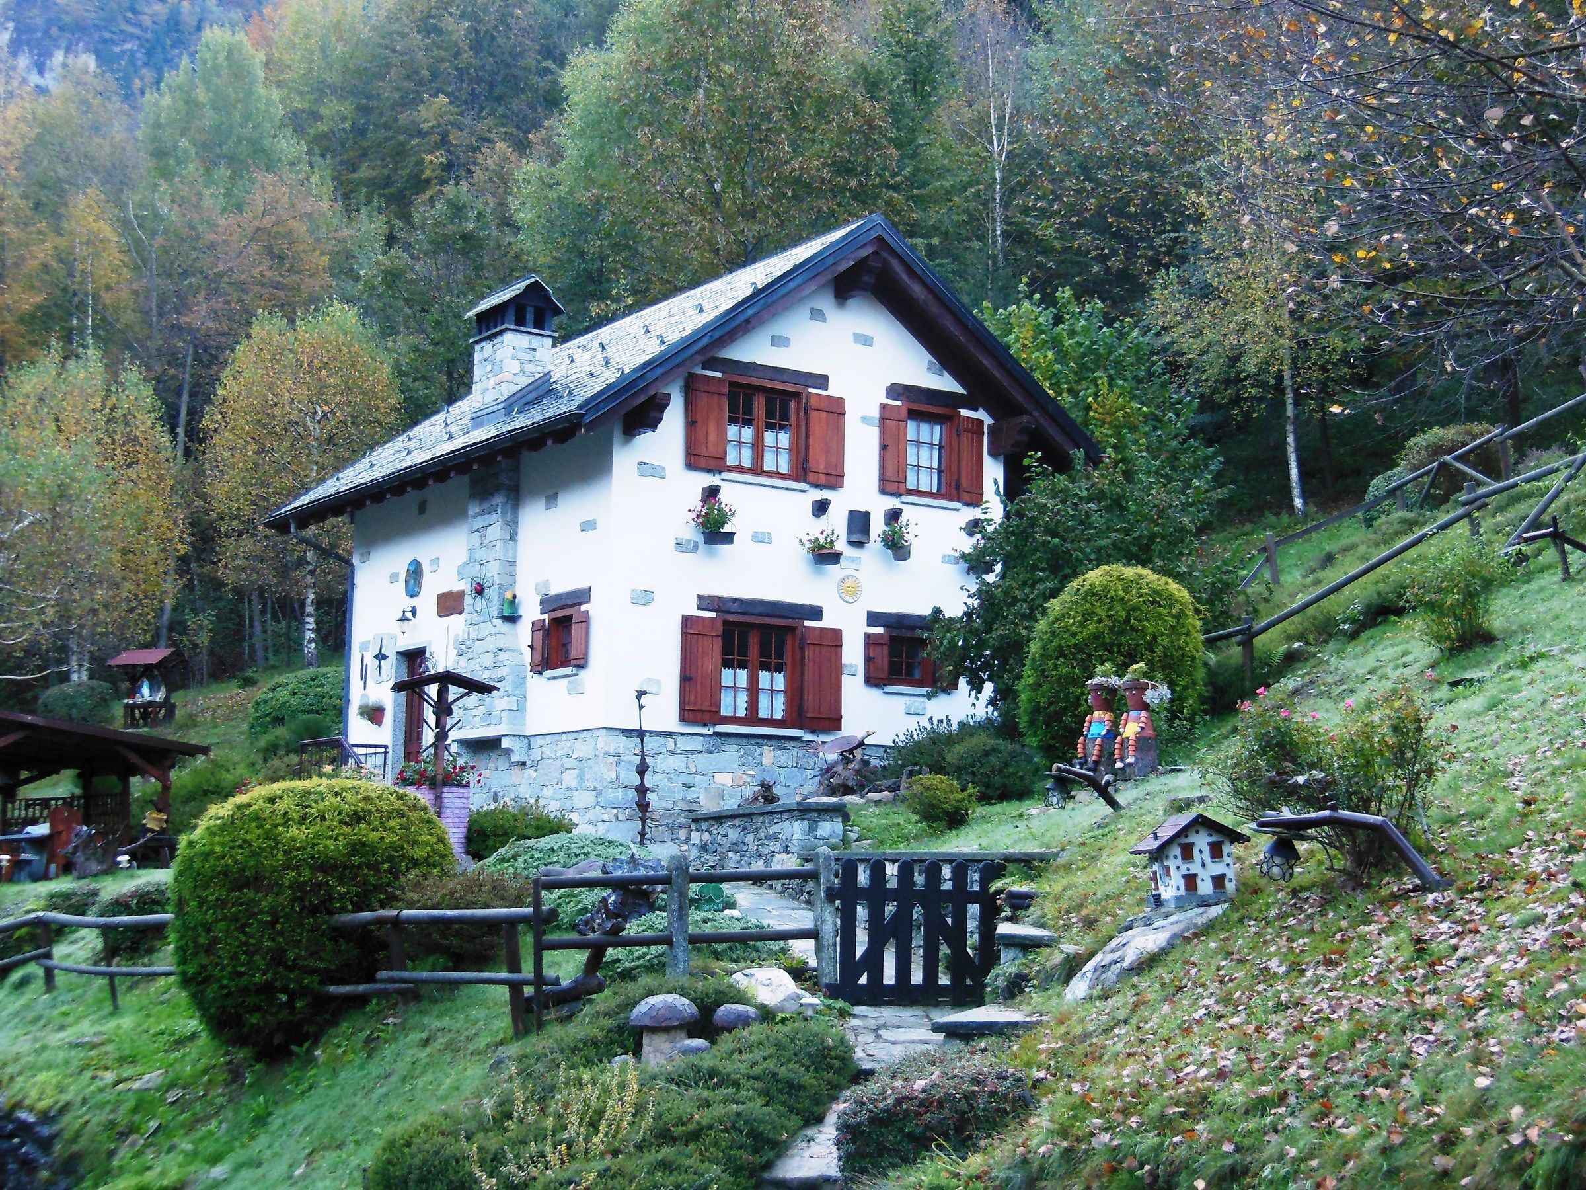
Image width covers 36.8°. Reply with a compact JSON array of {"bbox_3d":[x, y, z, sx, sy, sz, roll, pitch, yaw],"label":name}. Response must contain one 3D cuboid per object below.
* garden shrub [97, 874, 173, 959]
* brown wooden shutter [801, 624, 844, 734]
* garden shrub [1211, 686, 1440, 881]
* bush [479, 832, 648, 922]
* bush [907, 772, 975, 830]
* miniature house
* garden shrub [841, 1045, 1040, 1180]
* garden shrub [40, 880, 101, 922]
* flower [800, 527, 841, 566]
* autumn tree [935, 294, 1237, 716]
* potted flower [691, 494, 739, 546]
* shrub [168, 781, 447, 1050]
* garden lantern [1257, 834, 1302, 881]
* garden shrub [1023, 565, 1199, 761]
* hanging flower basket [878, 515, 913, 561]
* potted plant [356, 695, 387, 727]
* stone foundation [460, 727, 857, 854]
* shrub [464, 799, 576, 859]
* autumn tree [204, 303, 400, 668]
[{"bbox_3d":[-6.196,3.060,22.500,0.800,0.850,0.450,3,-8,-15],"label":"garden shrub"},{"bbox_3d":[0.338,1.015,29.083,0.560,1.228,0.050,6,-8,-32],"label":"brown wooden shutter"},{"bbox_3d":[2.795,0.988,12.500,1.200,1.050,1.100,1,-7,0],"label":"garden shrub"},{"bbox_3d":[-2.015,2.496,21.000,1.500,0.800,1.250,1,-8,-5],"label":"bush"},{"bbox_3d":[1.398,1.940,22.400,0.660,0.510,0.620,1,-7,0],"label":"bush"},{"bbox_3d":[2.132,1.429,12.750,0.540,0.490,0.370,-3,-7,-14],"label":"miniature house"},{"bbox_3d":[0.676,2.469,11.400,0.950,0.520,1.000,1,-7,0],"label":"garden shrub"},{"bbox_3d":[-7.428,3.154,24.500,0.650,0.500,0.600,1,-7,0],"label":"garden shrub"},{"bbox_3d":[0.319,-0.546,27.289,0.400,0.410,0.300,6,-9,-34],"label":"flower"},{"bbox_3d":[3.604,-1.059,29.300,3.700,5.500,3.400,0,-8,7],"label":"autumn tree"},{"bbox_3d":[-0.839,-0.793,25.212,0.440,0.500,0.350,6,-8,-32],"label":"potted flower"},{"bbox_3d":[-3.601,2.398,17.800,2.100,2.050,2.050,1,-7,0],"label":"shrub"},{"bbox_3d":[2.824,1.525,13.800,0.240,0.260,0.240,-1,-8,11],"label":"garden lantern"},{"bbox_3d":[2.841,0.593,21.300,1.650,1.750,1.650,1,-7,0],"label":"garden shrub"},{"bbox_3d":[1.134,-0.625,26.433,0.350,0.480,0.310,6,-8,-32],"label":"hanging flower basket"},{"bbox_3d":[-5.911,1.634,33.429,0.320,0.430,0.400,6,-8,-32],"label":"potted plant"},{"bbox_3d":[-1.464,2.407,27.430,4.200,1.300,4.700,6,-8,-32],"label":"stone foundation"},{"bbox_3d":[-3.283,2.824,28.500,1.300,0.780,1.100,1,-7,0],"label":"shrub"},{"bbox_3d":[-8.650,-1.933,42.000,3.450,6.400,3.400,3,-7,-12],"label":"autumn tree"}]

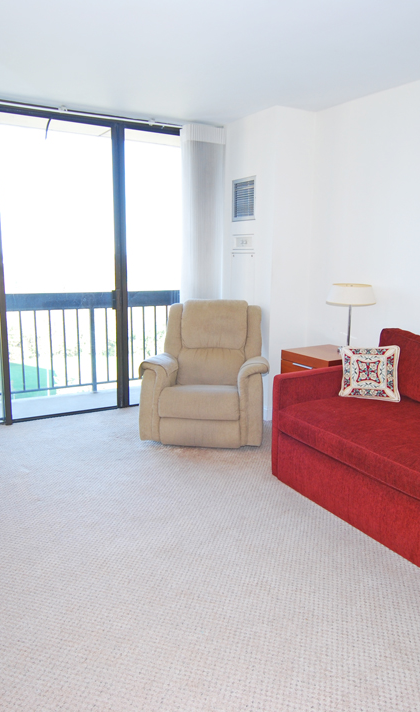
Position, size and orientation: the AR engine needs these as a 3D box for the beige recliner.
[{"bbox_3d":[-0.009,0.087,4.085,0.888,0.985,0.908,2,11,6],"label":"beige recliner"}]

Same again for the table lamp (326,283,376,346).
[{"bbox_3d":[0.995,-0.266,3.800,0.340,0.487,0.340,-6,12,-31],"label":"table lamp"}]

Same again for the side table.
[{"bbox_3d":[0.875,0.296,3.915,0.507,0.658,0.481,-6,12,-31],"label":"side table"}]

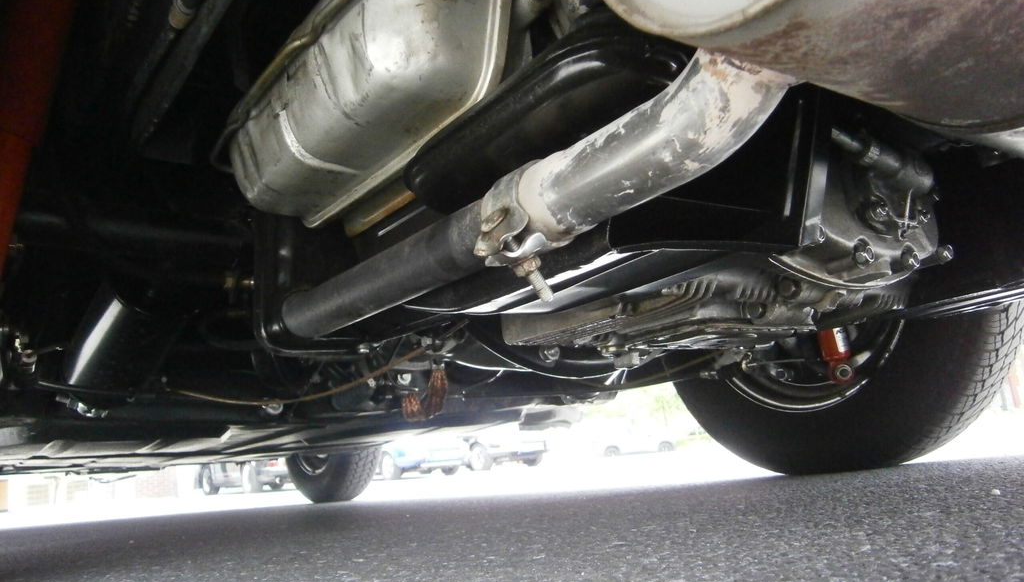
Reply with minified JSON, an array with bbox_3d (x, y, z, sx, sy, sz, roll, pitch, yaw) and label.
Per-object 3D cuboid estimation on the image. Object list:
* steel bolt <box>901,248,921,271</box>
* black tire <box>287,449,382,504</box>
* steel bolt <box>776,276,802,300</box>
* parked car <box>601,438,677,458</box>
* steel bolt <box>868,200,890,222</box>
[{"bbox_3d":[0.303,-0.024,0.585,0.015,0.015,0.011,3,-15,-35],"label":"steel bolt"},{"bbox_3d":[-0.730,0.517,3.070,0.175,0.640,0.640,3,-15,-35],"label":"black tire"},{"bbox_3d":[0.213,-0.003,0.590,0.012,0.017,0.017,3,-15,-35],"label":"steel bolt"},{"bbox_3d":[5.205,6.425,33.500,4.300,1.520,1.780,-1,-14,-22],"label":"parked car"},{"bbox_3d":[0.280,-0.061,0.585,0.015,0.015,0.011,3,-15,-35],"label":"steel bolt"}]

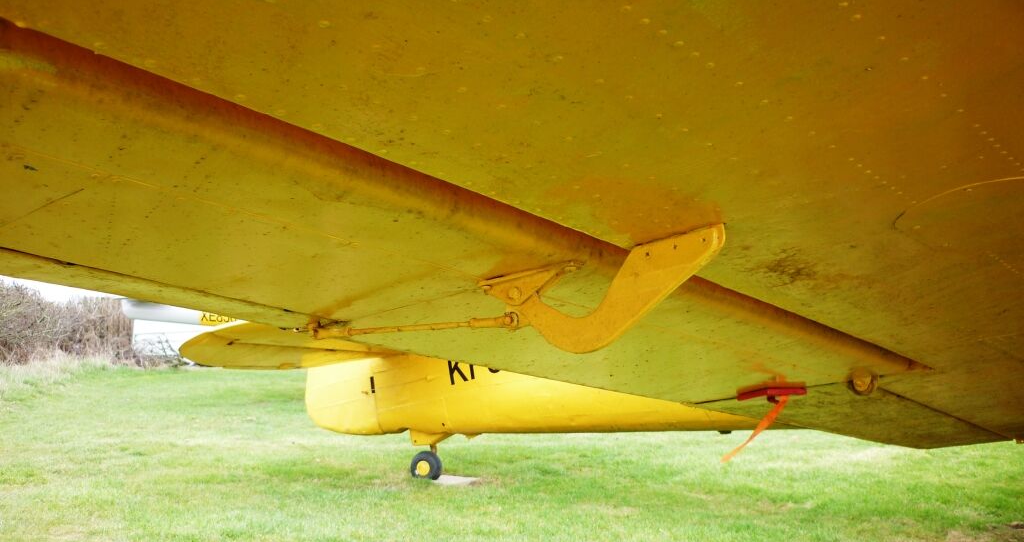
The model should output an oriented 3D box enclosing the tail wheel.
[{"bbox_3d":[-0.653,1.510,7.540,0.260,0.260,0.100,-1,-6,32],"label":"tail wheel"}]

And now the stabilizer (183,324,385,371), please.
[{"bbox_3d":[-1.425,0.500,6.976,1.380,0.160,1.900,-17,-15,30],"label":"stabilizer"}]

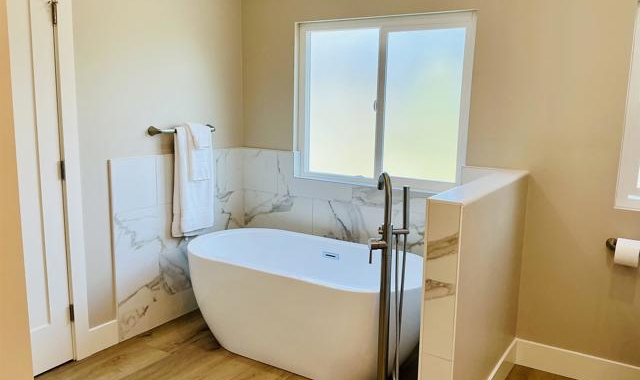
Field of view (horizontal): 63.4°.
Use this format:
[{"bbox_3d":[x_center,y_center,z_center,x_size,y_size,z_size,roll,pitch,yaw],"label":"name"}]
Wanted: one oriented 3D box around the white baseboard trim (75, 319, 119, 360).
[{"bbox_3d":[-1.252,0.855,2.950,0.017,0.146,0.259,7,11,32],"label":"white baseboard trim"}]

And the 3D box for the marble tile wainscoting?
[{"bbox_3d":[-0.094,0.398,2.954,1.867,1.085,1.128,7,11,32],"label":"marble tile wainscoting"}]

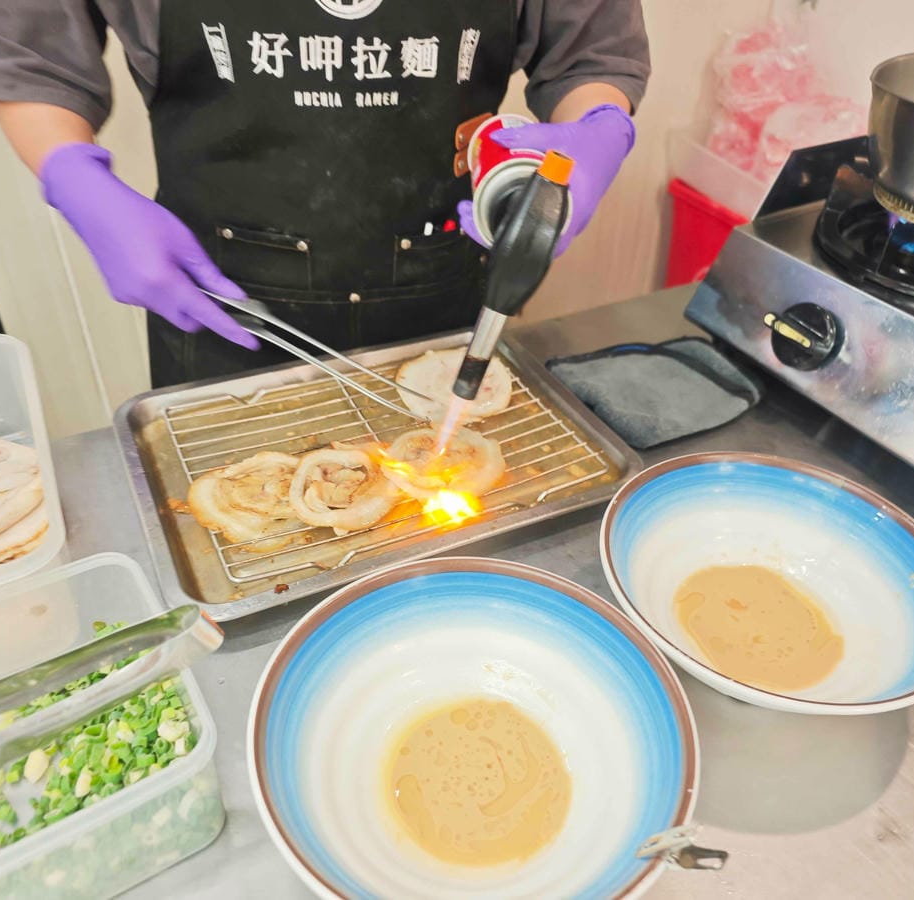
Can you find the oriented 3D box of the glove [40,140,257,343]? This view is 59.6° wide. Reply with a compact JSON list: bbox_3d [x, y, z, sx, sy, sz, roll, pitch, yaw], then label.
[{"bbox_3d":[-0.257,-0.165,0.665,0.220,0.073,0.087,43,78,10],"label":"glove"}]

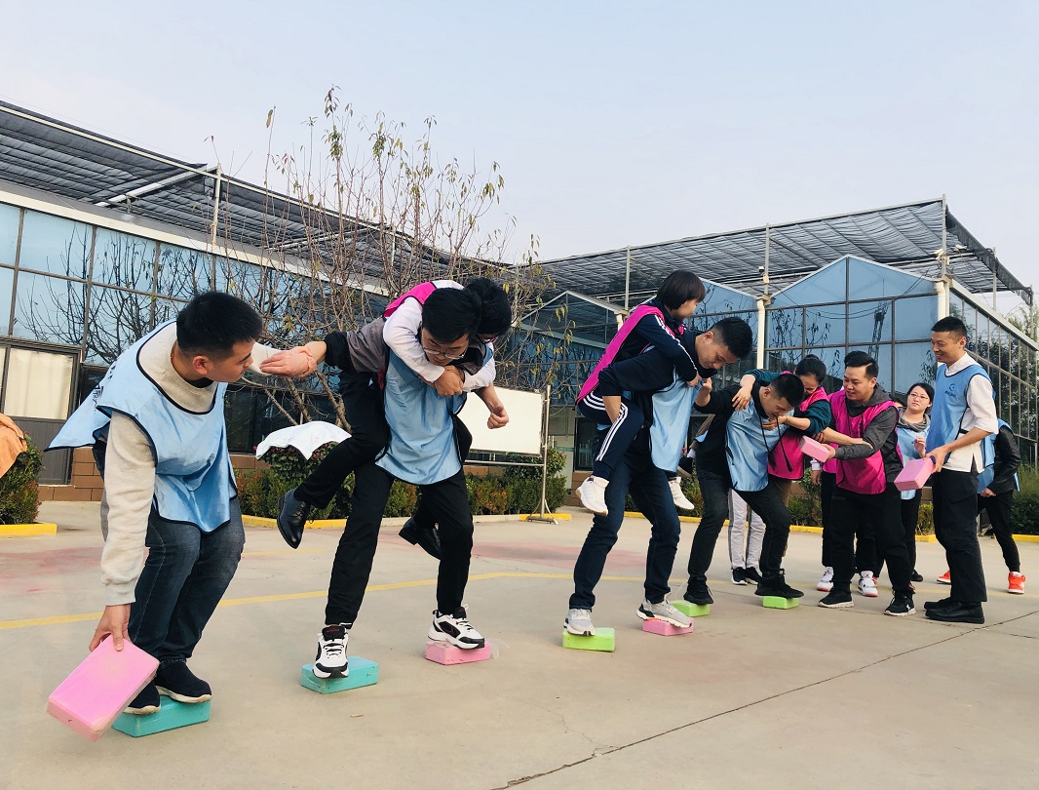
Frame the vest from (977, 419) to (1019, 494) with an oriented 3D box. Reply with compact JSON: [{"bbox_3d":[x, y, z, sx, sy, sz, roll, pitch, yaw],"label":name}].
[{"bbox_3d":[3.520,0.465,6.400,0.280,0.560,0.400,5,-5,-30],"label":"vest"}]

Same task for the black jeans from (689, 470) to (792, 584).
[{"bbox_3d":[1.249,0.734,4.840,0.570,0.650,0.380,6,-6,-40],"label":"black jeans"}]

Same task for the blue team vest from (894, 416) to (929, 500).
[{"bbox_3d":[3.056,0.487,6.600,0.400,0.630,0.270,1,-5,14],"label":"blue team vest"}]

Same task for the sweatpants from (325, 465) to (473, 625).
[{"bbox_3d":[-0.441,0.504,3.070,0.540,0.720,0.350,6,-6,-30],"label":"sweatpants"}]

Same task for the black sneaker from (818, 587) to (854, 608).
[{"bbox_3d":[2.025,1.281,5.437,0.280,0.115,0.105,5,-5,-27],"label":"black sneaker"}]

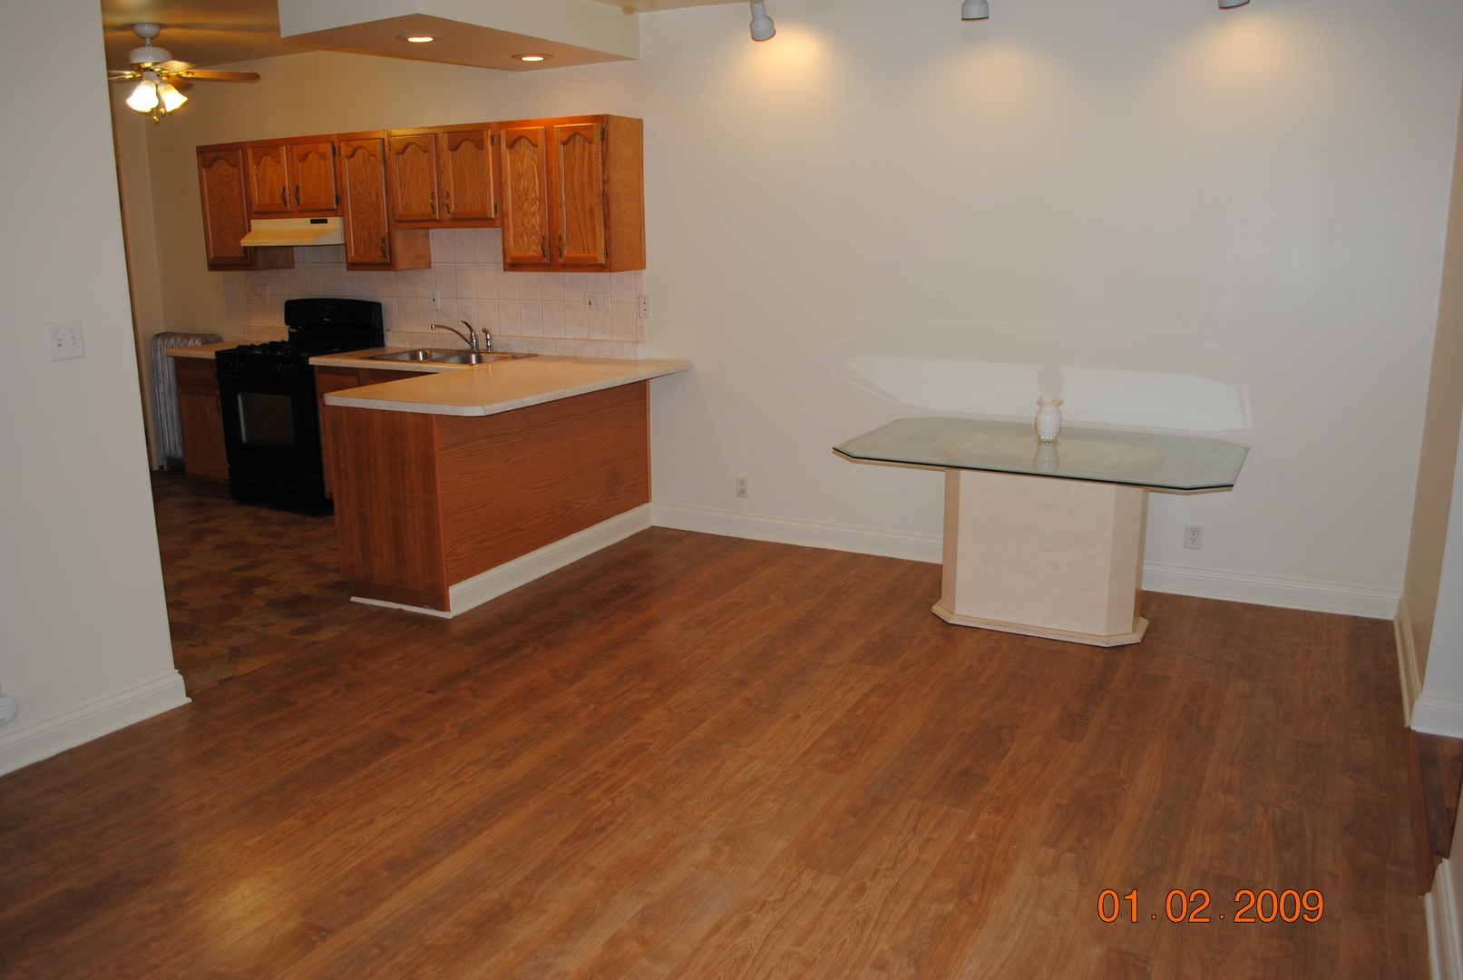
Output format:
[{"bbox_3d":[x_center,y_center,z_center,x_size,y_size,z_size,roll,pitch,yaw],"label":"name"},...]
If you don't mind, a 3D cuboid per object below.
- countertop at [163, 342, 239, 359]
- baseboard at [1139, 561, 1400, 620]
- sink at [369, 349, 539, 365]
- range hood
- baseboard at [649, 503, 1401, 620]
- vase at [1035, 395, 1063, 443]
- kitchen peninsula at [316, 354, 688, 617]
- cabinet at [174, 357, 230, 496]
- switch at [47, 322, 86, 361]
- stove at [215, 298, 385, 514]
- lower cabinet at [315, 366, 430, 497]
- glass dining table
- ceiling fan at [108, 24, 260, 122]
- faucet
[{"bbox_3d":[-3.167,-0.893,7.013,0.510,0.040,0.650,6,15,27],"label":"countertop"},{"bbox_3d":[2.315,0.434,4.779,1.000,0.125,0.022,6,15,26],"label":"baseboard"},{"bbox_3d":[-1.610,-0.680,6.262,0.830,0.160,0.560,6,15,27],"label":"sink"},{"bbox_3d":[-2.504,-1.516,6.463,0.773,0.156,0.475,6,15,26],"label":"range hood"},{"bbox_3d":[1.148,0.306,5.222,3.555,0.132,0.018,6,15,26],"label":"baseboard"},{"bbox_3d":[1.335,-0.299,4.605,0.118,0.185,0.118,6,15,27],"label":"vase"},{"bbox_3d":[-0.984,-0.099,5.303,0.903,0.909,1.646,6,15,26],"label":"kitchen peninsula"},{"bbox_3d":[-3.067,-0.441,6.937,0.449,0.869,0.621,6,15,26],"label":"cabinet"},{"bbox_3d":[-2.074,-0.463,3.425,0.014,0.115,0.114,6,15,27],"label":"switch"},{"bbox_3d":[-2.534,-0.527,6.574,0.783,1.192,0.667,6,15,26],"label":"stove"},{"bbox_3d":[-1.678,-0.288,6.269,1.231,0.857,0.591,6,15,28],"label":"lower cabinet"},{"bbox_3d":[1.242,0.182,4.455,1.491,0.724,1.040,6,15,26],"label":"glass dining table"},{"bbox_3d":[-3.025,-2.175,5.745,1.060,0.485,1.060,6,15,27],"label":"ceiling fan"},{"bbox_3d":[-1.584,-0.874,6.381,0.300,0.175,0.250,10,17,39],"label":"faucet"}]

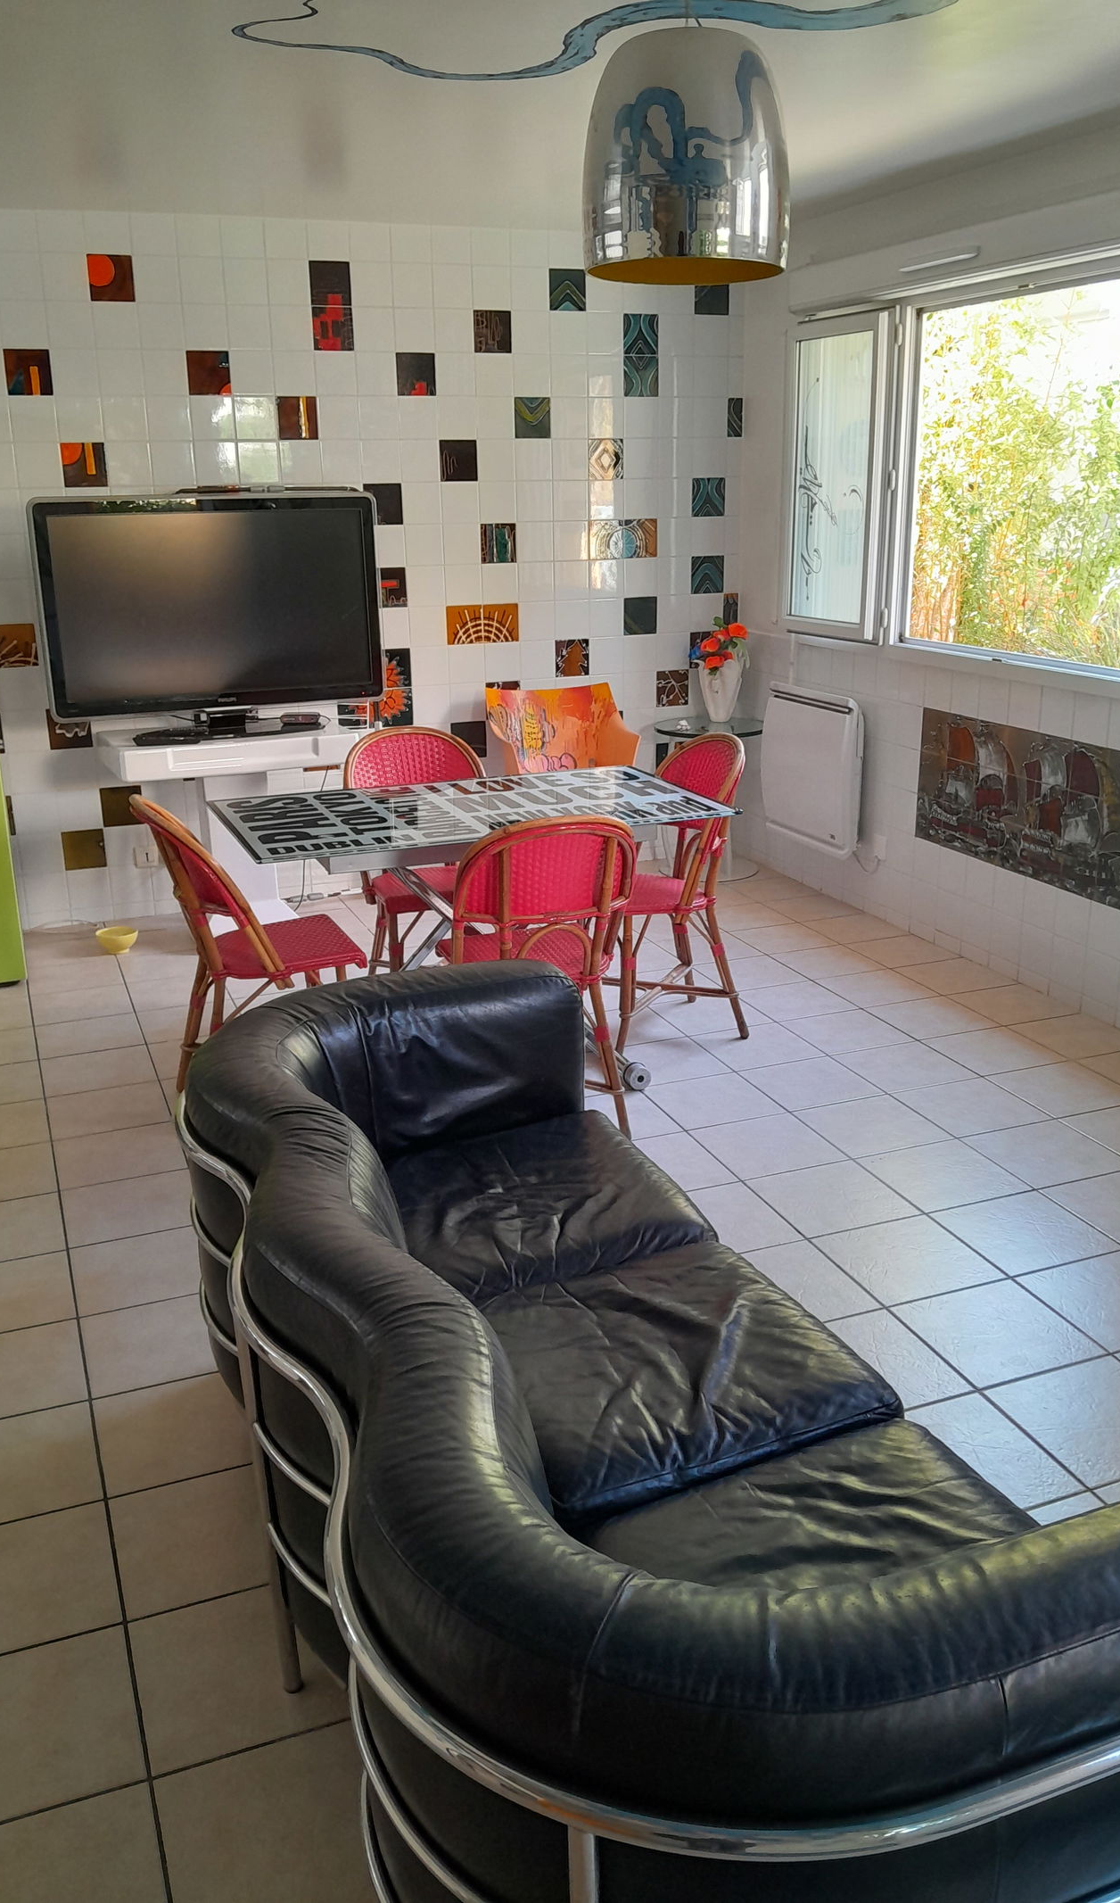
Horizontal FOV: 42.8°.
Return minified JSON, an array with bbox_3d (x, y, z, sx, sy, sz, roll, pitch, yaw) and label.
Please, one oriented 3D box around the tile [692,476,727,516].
[{"bbox_3d":[0.615,-1.863,5.876,0.150,0.150,0.015,-8,19,-20],"label":"tile"}]

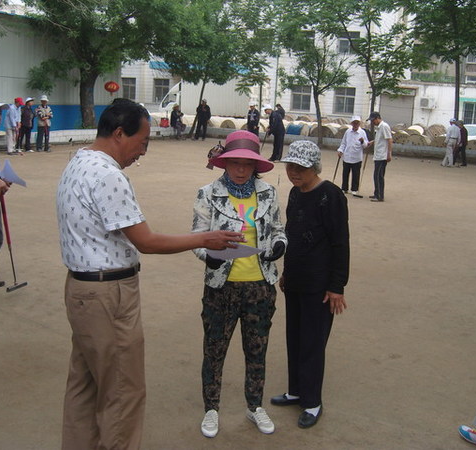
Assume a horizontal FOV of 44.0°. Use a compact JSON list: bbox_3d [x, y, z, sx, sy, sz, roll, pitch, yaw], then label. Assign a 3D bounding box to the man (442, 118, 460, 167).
[{"bbox_3d":[7.464,-2.875,20.602,0.530,1.664,0.550,-9,16,-44],"label":"man"}]

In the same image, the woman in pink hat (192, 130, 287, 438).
[{"bbox_3d":[0.013,0.342,3.146,0.540,1.650,0.470,2,12,-2],"label":"woman in pink hat"}]

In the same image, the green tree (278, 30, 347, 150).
[{"bbox_3d":[3.082,-5.575,24.381,3.050,4.666,3.000,3,12,0],"label":"green tree"}]

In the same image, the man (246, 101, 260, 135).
[{"bbox_3d":[0.577,-3.922,22.973,0.500,1.710,0.360,3,12,4],"label":"man"}]

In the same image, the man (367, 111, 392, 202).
[{"bbox_3d":[2.784,-1.335,11.596,0.450,1.735,0.500,-2,13,-22],"label":"man"}]

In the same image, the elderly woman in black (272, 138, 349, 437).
[{"bbox_3d":[0.413,0.342,3.355,0.470,1.600,0.350,10,14,32],"label":"elderly woman in black"}]

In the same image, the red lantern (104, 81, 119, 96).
[{"bbox_3d":[-5.127,-5.543,24.000,0.600,0.610,0.600,2,12,-1],"label":"red lantern"}]

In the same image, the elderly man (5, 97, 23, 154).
[{"bbox_3d":[-6.717,-2.970,17.632,0.500,1.650,0.480,7,13,22],"label":"elderly man"}]

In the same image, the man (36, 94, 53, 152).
[{"bbox_3d":[-5.973,-3.125,18.191,0.540,1.732,0.380,0,12,-11],"label":"man"}]

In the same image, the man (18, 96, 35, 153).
[{"bbox_3d":[-6.621,-3.134,18.449,0.380,1.660,0.500,10,14,31],"label":"man"}]

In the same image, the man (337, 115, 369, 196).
[{"bbox_3d":[2.465,-1.504,12.579,0.620,1.660,0.420,2,12,-2],"label":"man"}]

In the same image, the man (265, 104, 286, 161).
[{"bbox_3d":[1.217,-2.917,18.634,0.580,1.718,0.500,-1,12,-17],"label":"man"}]

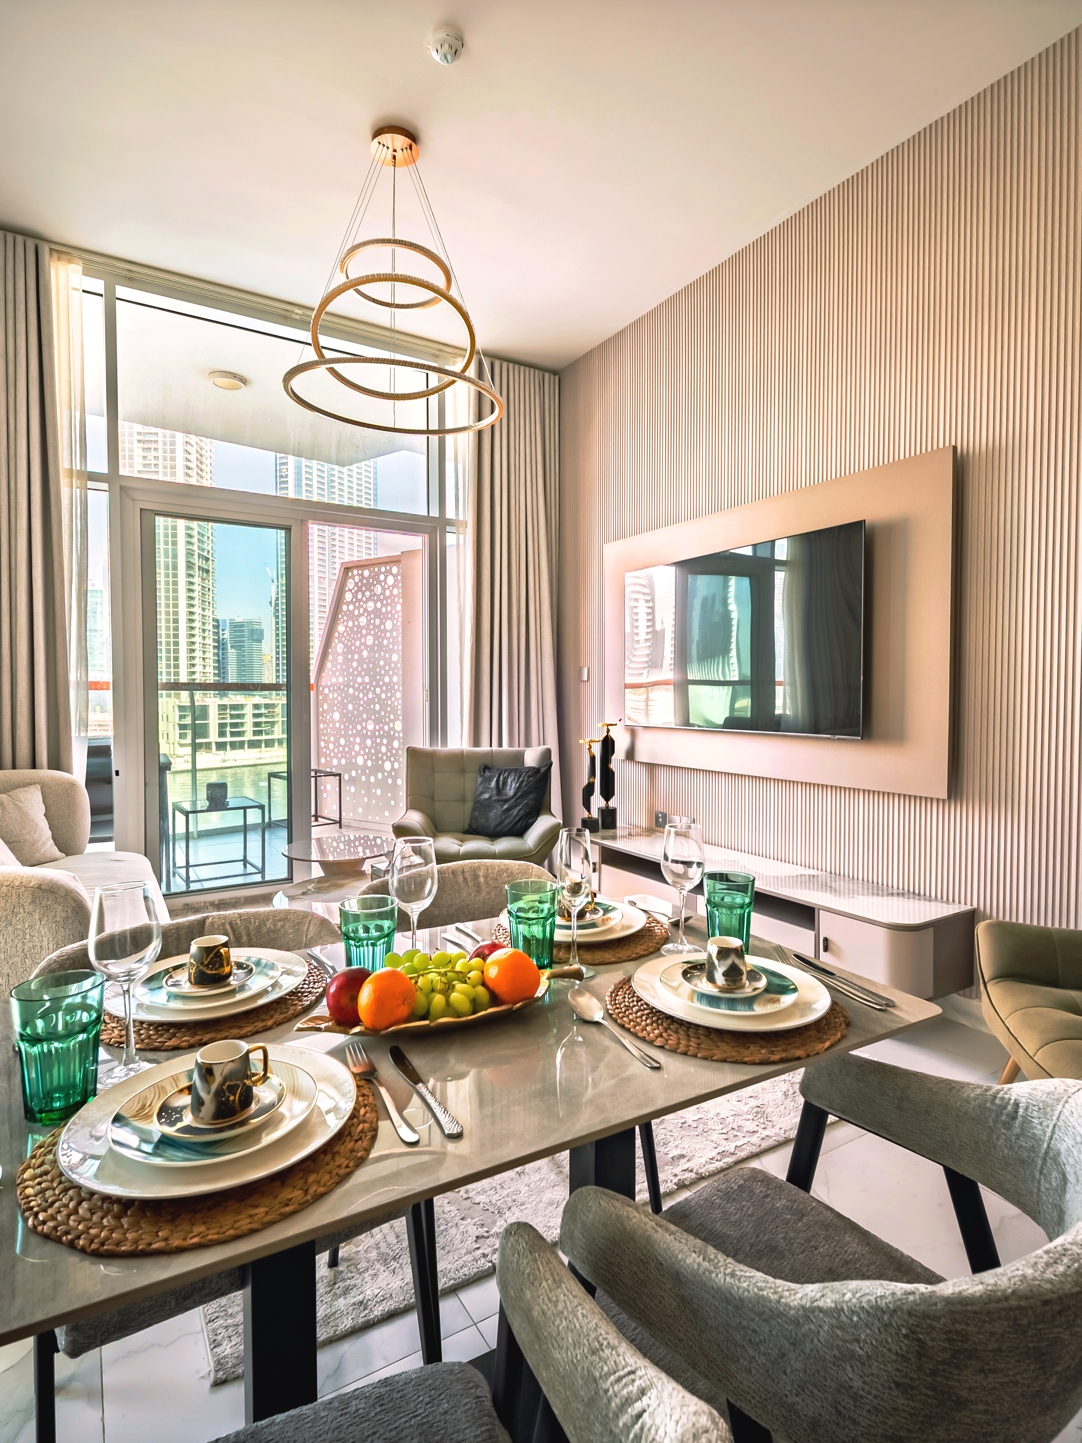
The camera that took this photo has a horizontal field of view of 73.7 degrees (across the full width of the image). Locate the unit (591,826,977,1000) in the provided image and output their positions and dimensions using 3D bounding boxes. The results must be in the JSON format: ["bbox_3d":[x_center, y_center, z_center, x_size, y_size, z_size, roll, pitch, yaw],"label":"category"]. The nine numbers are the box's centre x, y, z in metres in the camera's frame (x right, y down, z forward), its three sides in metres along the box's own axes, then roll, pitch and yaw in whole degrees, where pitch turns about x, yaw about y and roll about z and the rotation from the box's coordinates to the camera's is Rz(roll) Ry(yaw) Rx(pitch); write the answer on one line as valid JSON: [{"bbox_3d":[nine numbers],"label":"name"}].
[{"bbox_3d":[0.854,0.786,3.285,0.470,0.287,1.932,-1,2,-32],"label":"unit"}]

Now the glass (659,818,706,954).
[{"bbox_3d":[0.250,0.295,1.267,0.076,0.220,0.076,0,2,0],"label":"glass"}]

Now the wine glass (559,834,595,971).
[{"bbox_3d":[0.058,0.293,1.172,0.063,0.230,0.063,0,2,0],"label":"wine glass"}]

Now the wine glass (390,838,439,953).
[{"bbox_3d":[-0.198,0.299,1.133,0.076,0.220,0.076,-1,2,-32],"label":"wine glass"}]

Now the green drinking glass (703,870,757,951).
[{"bbox_3d":[0.330,0.338,1.262,0.091,0.131,0.091,1,2,0],"label":"green drinking glass"}]

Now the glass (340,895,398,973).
[{"bbox_3d":[-0.256,0.334,1.074,0.091,0.131,0.091,0,2,-30],"label":"glass"}]

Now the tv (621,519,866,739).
[{"bbox_3d":[0.907,-0.385,3.502,0.060,0.866,1.476,0,2,-33],"label":"tv"}]

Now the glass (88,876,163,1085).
[{"bbox_3d":[-0.473,0.296,0.824,0.076,0.215,0.076,0,2,-30],"label":"glass"}]

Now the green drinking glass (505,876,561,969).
[{"bbox_3d":[-0.013,0.335,1.188,0.091,0.131,0.091,1,2,0],"label":"green drinking glass"}]

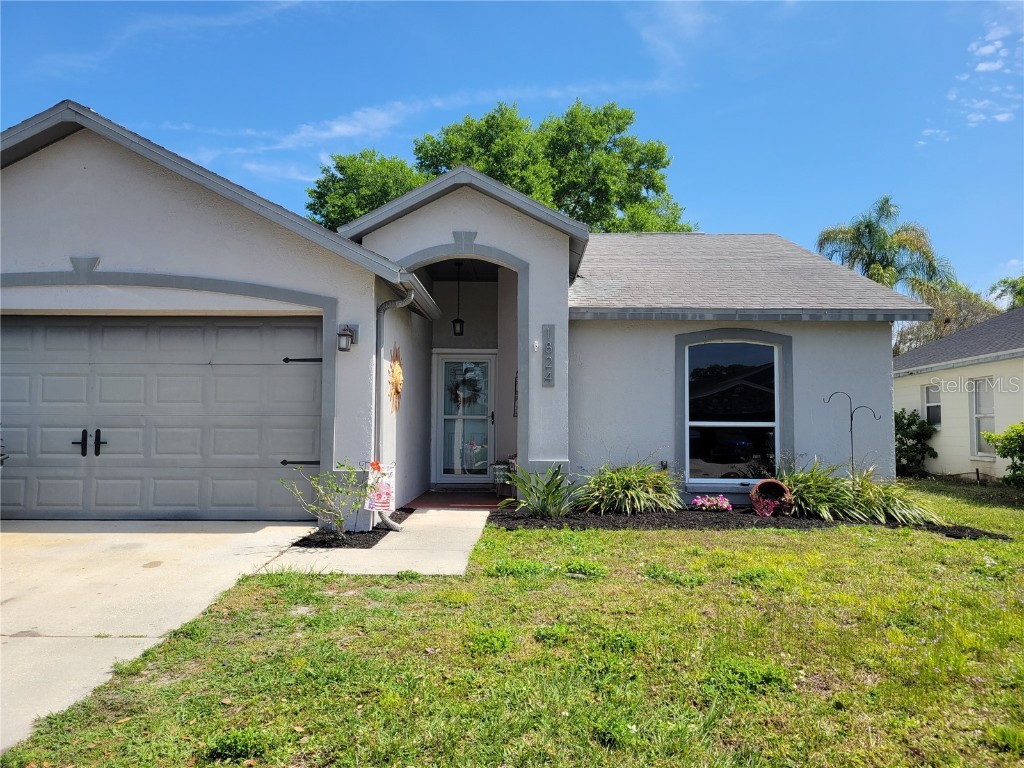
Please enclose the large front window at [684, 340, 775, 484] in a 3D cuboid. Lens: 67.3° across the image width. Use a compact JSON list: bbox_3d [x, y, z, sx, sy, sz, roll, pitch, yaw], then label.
[{"bbox_3d":[2.869,0.342,10.060,1.195,1.838,0.100,0,-3,1],"label":"large front window"}]

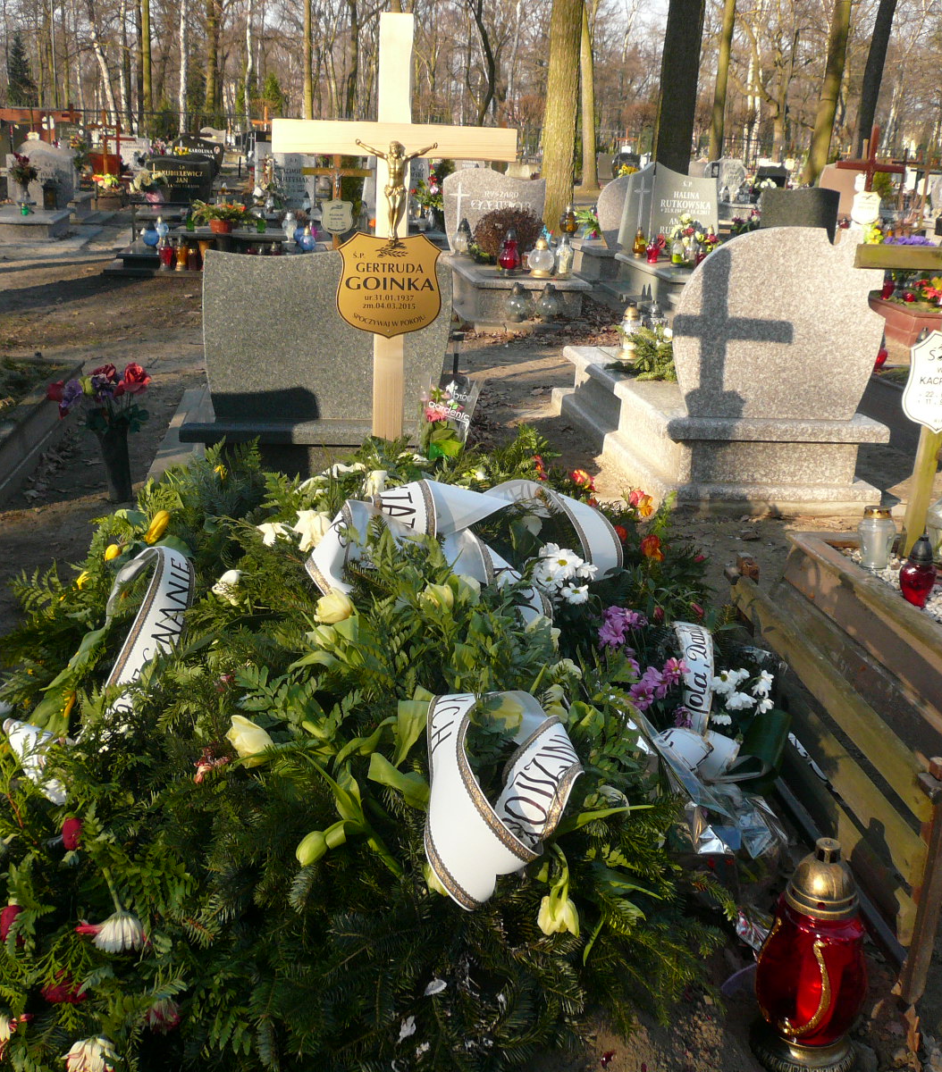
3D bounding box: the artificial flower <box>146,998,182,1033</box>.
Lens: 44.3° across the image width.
[{"bbox_3d":[-0.491,0.766,1.850,0.057,0.050,0.055,1,19,-3],"label":"artificial flower"}]

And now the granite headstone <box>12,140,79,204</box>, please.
[{"bbox_3d":[-6.280,-5.328,17.000,0.950,0.950,0.250,0,18,-9],"label":"granite headstone"}]

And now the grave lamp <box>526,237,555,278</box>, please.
[{"bbox_3d":[0.596,-2.364,9.800,0.230,0.330,0.230,0,19,-8],"label":"grave lamp"}]

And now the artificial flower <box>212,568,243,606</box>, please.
[{"bbox_3d":[-0.537,0.111,2.550,0.065,0.077,0.065,12,21,26],"label":"artificial flower"}]

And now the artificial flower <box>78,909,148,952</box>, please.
[{"bbox_3d":[-0.581,0.640,1.880,0.105,0.058,0.085,-2,19,-14],"label":"artificial flower"}]

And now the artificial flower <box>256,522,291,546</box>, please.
[{"bbox_3d":[-0.459,-0.005,2.690,0.078,0.047,0.060,-2,19,-10],"label":"artificial flower"}]

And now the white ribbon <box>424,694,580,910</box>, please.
[{"bbox_3d":[0.050,0.411,1.820,0.225,0.250,0.200,3,19,2],"label":"white ribbon"}]

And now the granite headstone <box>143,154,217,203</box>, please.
[{"bbox_3d":[-4.420,-5.383,17.500,1.050,0.800,0.200,0,18,-9],"label":"granite headstone"}]

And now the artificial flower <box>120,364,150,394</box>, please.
[{"bbox_3d":[-1.323,-0.620,4.550,0.105,0.105,0.105,0,18,-9],"label":"artificial flower"}]

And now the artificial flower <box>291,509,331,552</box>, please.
[{"bbox_3d":[-0.387,-0.012,2.830,0.092,0.092,0.085,5,19,7],"label":"artificial flower"}]

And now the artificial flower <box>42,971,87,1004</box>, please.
[{"bbox_3d":[-0.586,0.652,1.670,0.058,0.042,0.050,0,18,-9],"label":"artificial flower"}]

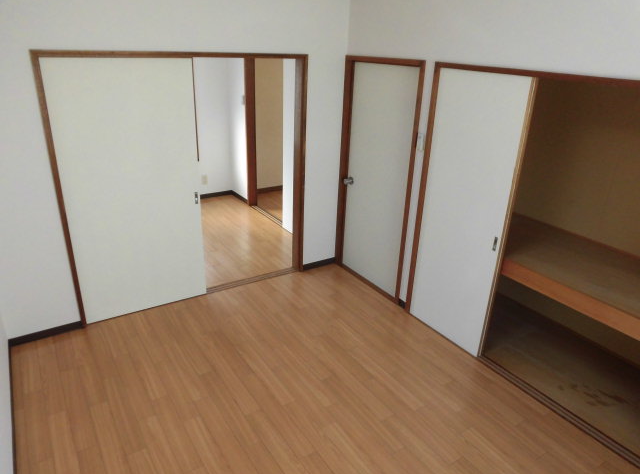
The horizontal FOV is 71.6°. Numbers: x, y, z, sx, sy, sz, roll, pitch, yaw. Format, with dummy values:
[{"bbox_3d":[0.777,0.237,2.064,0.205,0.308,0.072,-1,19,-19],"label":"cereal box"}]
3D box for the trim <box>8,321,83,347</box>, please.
[{"bbox_3d":[-1.849,0.651,3.008,0.430,0.061,0.015,-13,27,-31],"label":"trim"}]

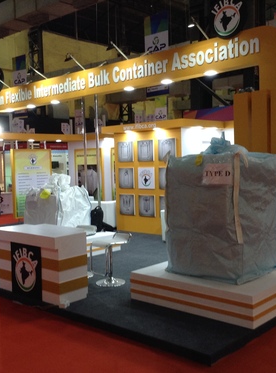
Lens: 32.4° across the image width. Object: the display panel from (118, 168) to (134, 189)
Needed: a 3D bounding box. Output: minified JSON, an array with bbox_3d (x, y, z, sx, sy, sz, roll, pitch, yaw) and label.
[{"bbox_3d":[-0.260,-0.178,10.350,0.451,0.441,0.036,1,5,43],"label":"display panel"}]

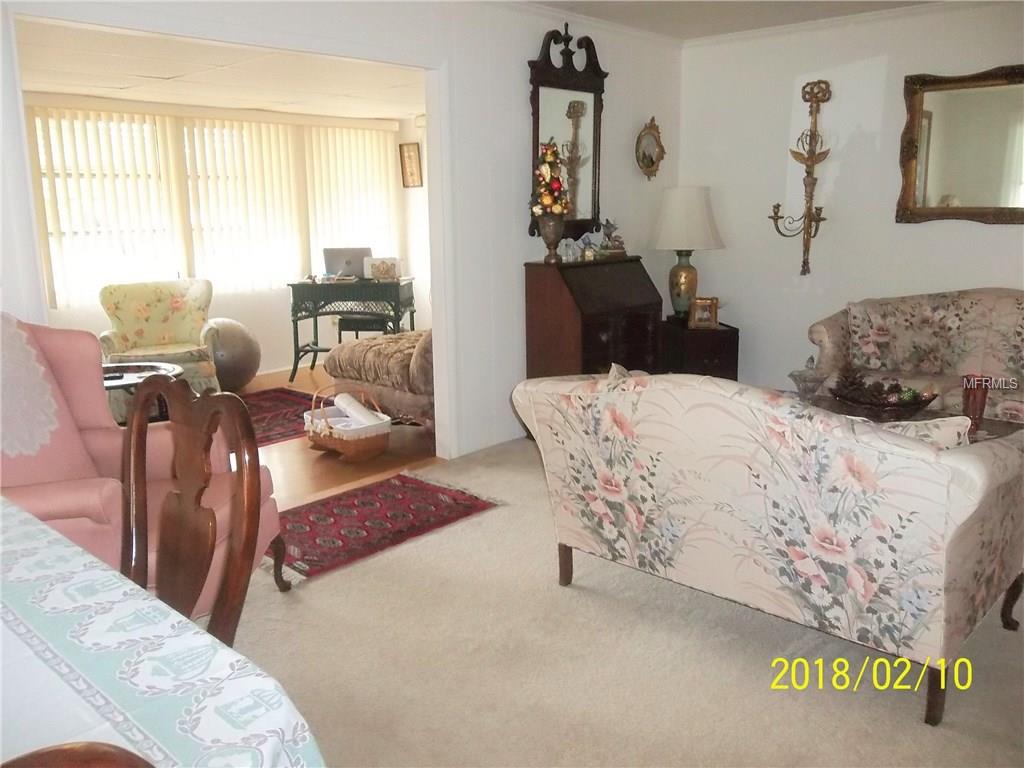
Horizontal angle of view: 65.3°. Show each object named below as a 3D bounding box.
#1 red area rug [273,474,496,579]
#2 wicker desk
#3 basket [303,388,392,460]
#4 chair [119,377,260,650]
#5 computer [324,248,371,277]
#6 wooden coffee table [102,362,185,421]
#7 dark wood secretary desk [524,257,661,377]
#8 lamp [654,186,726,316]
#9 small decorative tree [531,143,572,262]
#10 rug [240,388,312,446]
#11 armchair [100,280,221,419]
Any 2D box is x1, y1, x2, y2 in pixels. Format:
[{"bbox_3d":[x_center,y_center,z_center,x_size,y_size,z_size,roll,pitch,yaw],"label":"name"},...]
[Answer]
[{"bbox_3d":[-0.662,0.608,3.623,0.660,0.012,1.090,12,18,43],"label":"red area rug"},{"bbox_3d":[-1.325,-0.476,6.700,0.920,0.760,0.500,-2,13,-5],"label":"wicker desk"},{"bbox_3d":[-0.959,0.196,4.616,0.470,0.374,0.320,12,18,43],"label":"basket"},{"bbox_3d":[-0.860,0.563,1.567,0.520,1.020,0.570,12,18,43],"label":"chair"},{"bbox_3d":[-1.385,-1.008,6.740,0.370,0.240,0.290,-2,13,-5],"label":"computer"},{"bbox_3d":[-2.330,0.197,4.460,0.950,0.470,0.650,-6,14,-21],"label":"wooden coffee table"},{"bbox_3d":[0.511,-0.212,4.842,0.470,1.040,0.780,12,18,43],"label":"dark wood secretary desk"},{"bbox_3d":[1.102,-0.821,5.052,0.450,0.820,0.450,-1,13,0],"label":"lamp"},{"bbox_3d":[0.243,-1.025,4.514,0.230,0.695,0.230,-1,13,0],"label":"small decorative tree"},{"bbox_3d":[-1.937,0.272,5.144,1.280,0.012,1.850,12,18,43],"label":"rug"},{"bbox_3d":[-2.425,-0.261,5.635,0.750,0.840,0.790,-6,14,-21],"label":"armchair"}]

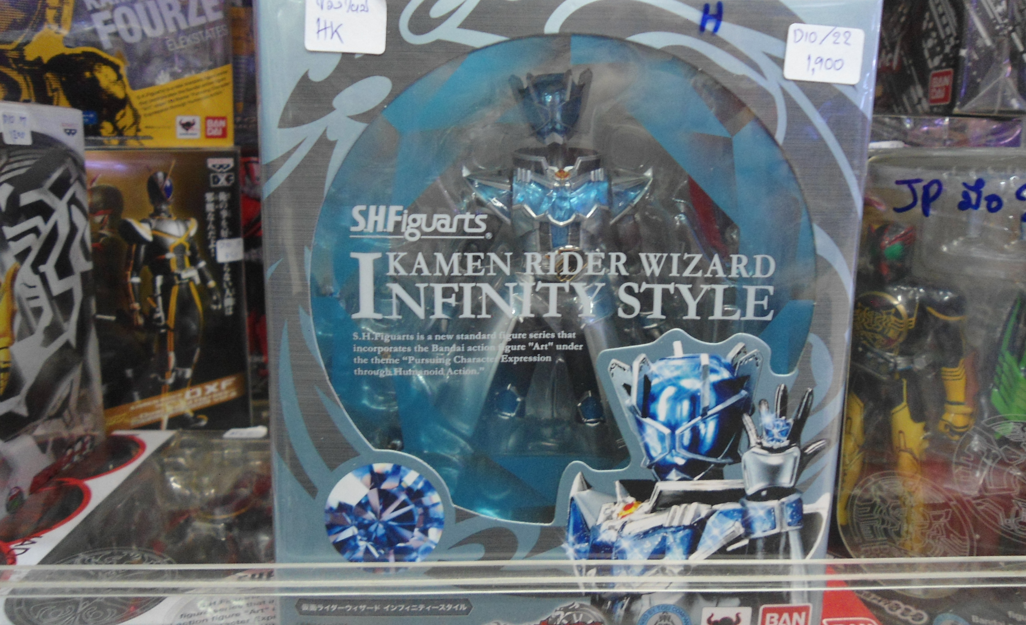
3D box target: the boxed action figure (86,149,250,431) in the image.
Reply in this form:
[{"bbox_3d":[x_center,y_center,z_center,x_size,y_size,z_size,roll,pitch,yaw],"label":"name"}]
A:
[{"bbox_3d":[-0.236,-0.007,0.517,0.118,0.197,0.080,-2,10,-13],"label":"boxed action figure"}]

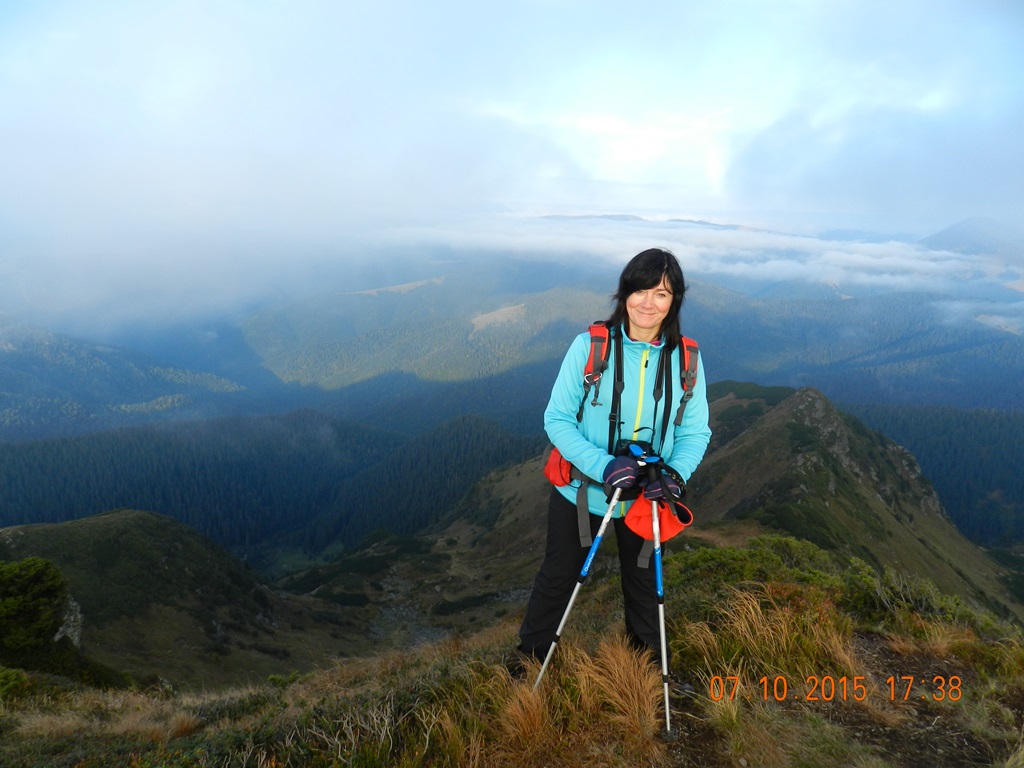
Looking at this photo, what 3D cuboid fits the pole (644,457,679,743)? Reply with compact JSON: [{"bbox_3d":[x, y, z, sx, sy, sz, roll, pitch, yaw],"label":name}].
[{"bbox_3d":[0.465,0.703,2.119,0.060,1.031,0.060,-6,15,2],"label":"pole"}]

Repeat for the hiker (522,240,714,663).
[{"bbox_3d":[0.344,0.362,2.280,0.620,1.590,0.500,2,14,0],"label":"hiker"}]

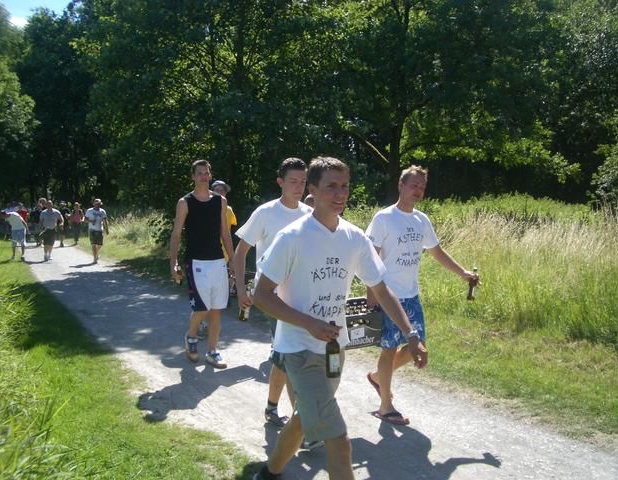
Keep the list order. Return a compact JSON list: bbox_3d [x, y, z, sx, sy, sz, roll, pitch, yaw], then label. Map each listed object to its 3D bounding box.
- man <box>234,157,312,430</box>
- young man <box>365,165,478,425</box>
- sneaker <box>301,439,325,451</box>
[{"bbox_3d":[-0.152,0.373,4.200,0.600,1.810,0.660,-2,4,-32],"label":"man"},{"bbox_3d":[0.733,0.383,4.630,0.750,1.800,0.740,-2,4,-36],"label":"young man"},{"bbox_3d":[0.070,1.215,3.920,0.110,0.120,0.300,-3,-16,-42],"label":"sneaker"}]

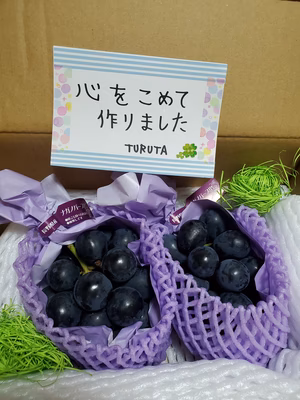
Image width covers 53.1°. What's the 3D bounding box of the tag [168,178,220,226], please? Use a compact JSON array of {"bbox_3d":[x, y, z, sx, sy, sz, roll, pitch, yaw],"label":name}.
[{"bbox_3d":[0.042,0.002,0.272,0.055,0.012,0.020,-32,70,-15],"label":"tag"}]

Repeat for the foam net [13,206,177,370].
[{"bbox_3d":[-0.045,0.081,0.262,0.126,0.090,0.123,2,42,0],"label":"foam net"}]

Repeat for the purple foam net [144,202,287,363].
[{"bbox_3d":[0.058,0.079,0.275,0.116,0.090,0.115,2,42,0],"label":"purple foam net"}]

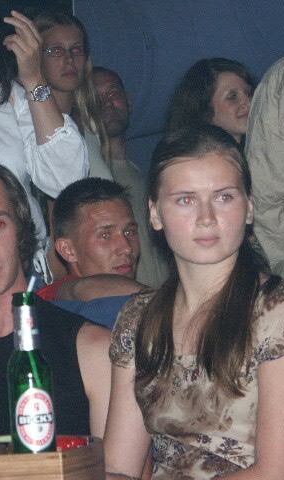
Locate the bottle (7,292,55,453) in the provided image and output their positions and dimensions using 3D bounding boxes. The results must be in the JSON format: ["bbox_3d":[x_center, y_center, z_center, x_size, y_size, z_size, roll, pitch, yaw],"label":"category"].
[{"bbox_3d":[-0.152,0.185,3.550,0.061,0.229,0.061,-3,-2,-5],"label":"bottle"}]

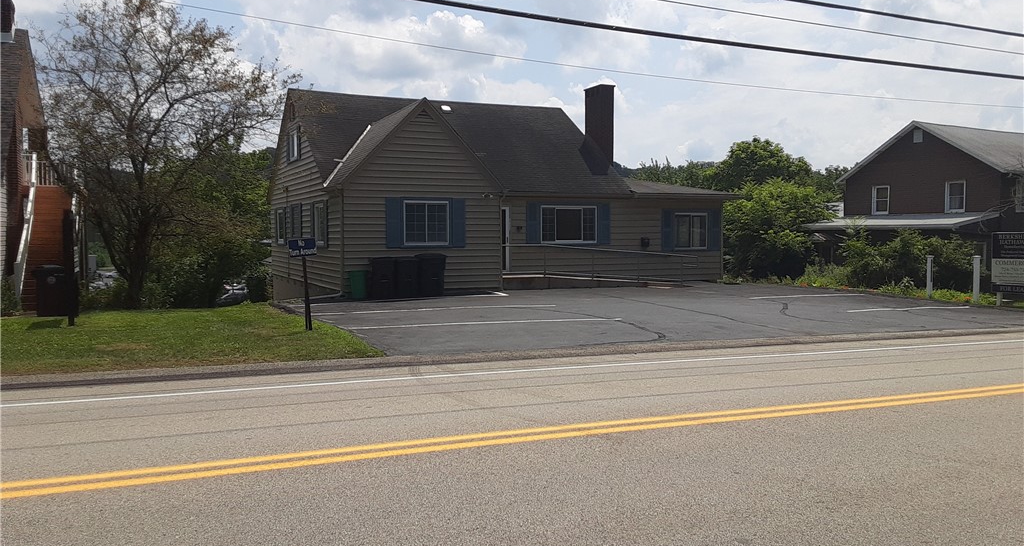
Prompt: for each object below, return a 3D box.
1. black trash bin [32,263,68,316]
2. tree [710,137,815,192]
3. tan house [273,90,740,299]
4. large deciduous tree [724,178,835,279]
[{"bbox_3d":[-9.978,0.370,17.400,0.700,1.100,0.780,-2,3,-28],"label":"black trash bin"},{"bbox_3d":[14.072,-3.140,45.228,7.200,9.000,7.000,-2,3,-26],"label":"tree"},{"bbox_3d":[-0.423,-3.298,30.309,15.500,7.900,12.150,-2,3,-26],"label":"tan house"},{"bbox_3d":[11.118,-1.735,33.414,4.800,4.500,4.600,-2,3,-26],"label":"large deciduous tree"}]

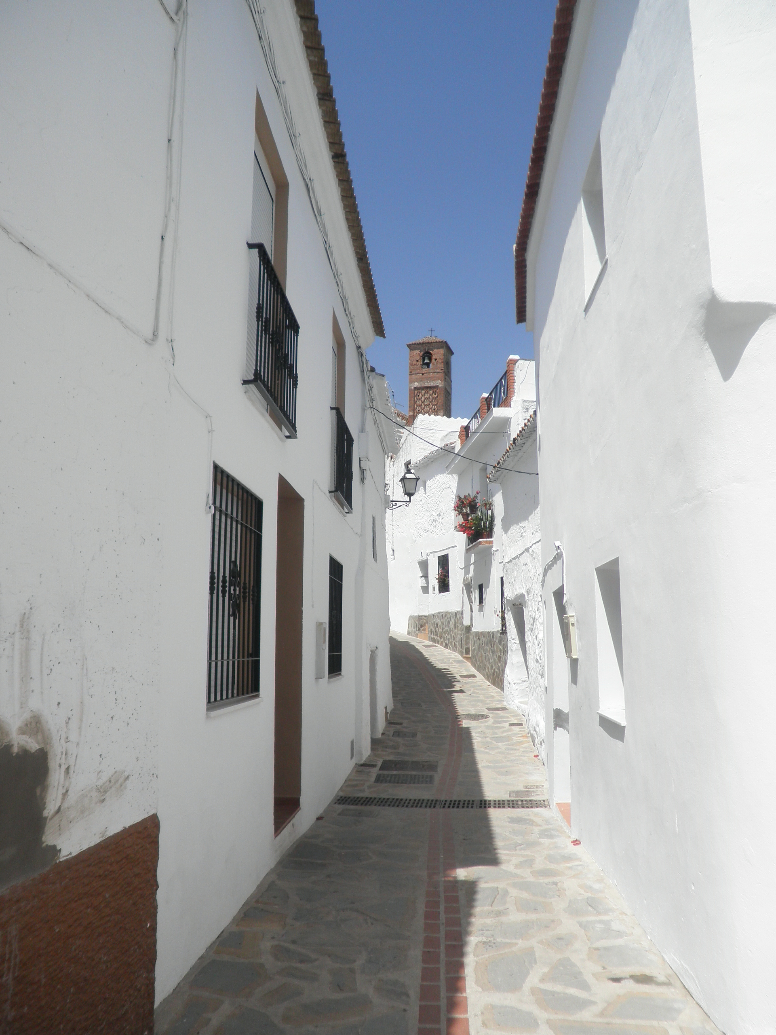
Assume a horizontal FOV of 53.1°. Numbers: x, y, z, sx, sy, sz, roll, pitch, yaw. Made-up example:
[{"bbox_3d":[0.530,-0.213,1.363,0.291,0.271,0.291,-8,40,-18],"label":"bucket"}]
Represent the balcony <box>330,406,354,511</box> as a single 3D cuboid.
[{"bbox_3d":[-0.563,-0.676,9.789,0.123,1.020,1.534,-1,-10,4],"label":"balcony"}]

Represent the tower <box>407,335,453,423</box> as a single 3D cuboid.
[{"bbox_3d":[3.640,-8.877,65.335,3.300,12.500,3.200,-3,-10,14],"label":"tower"}]

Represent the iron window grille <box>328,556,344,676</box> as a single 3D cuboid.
[{"bbox_3d":[-0.621,1.188,9.369,0.052,1.370,1.183,-1,-10,4],"label":"iron window grille"}]

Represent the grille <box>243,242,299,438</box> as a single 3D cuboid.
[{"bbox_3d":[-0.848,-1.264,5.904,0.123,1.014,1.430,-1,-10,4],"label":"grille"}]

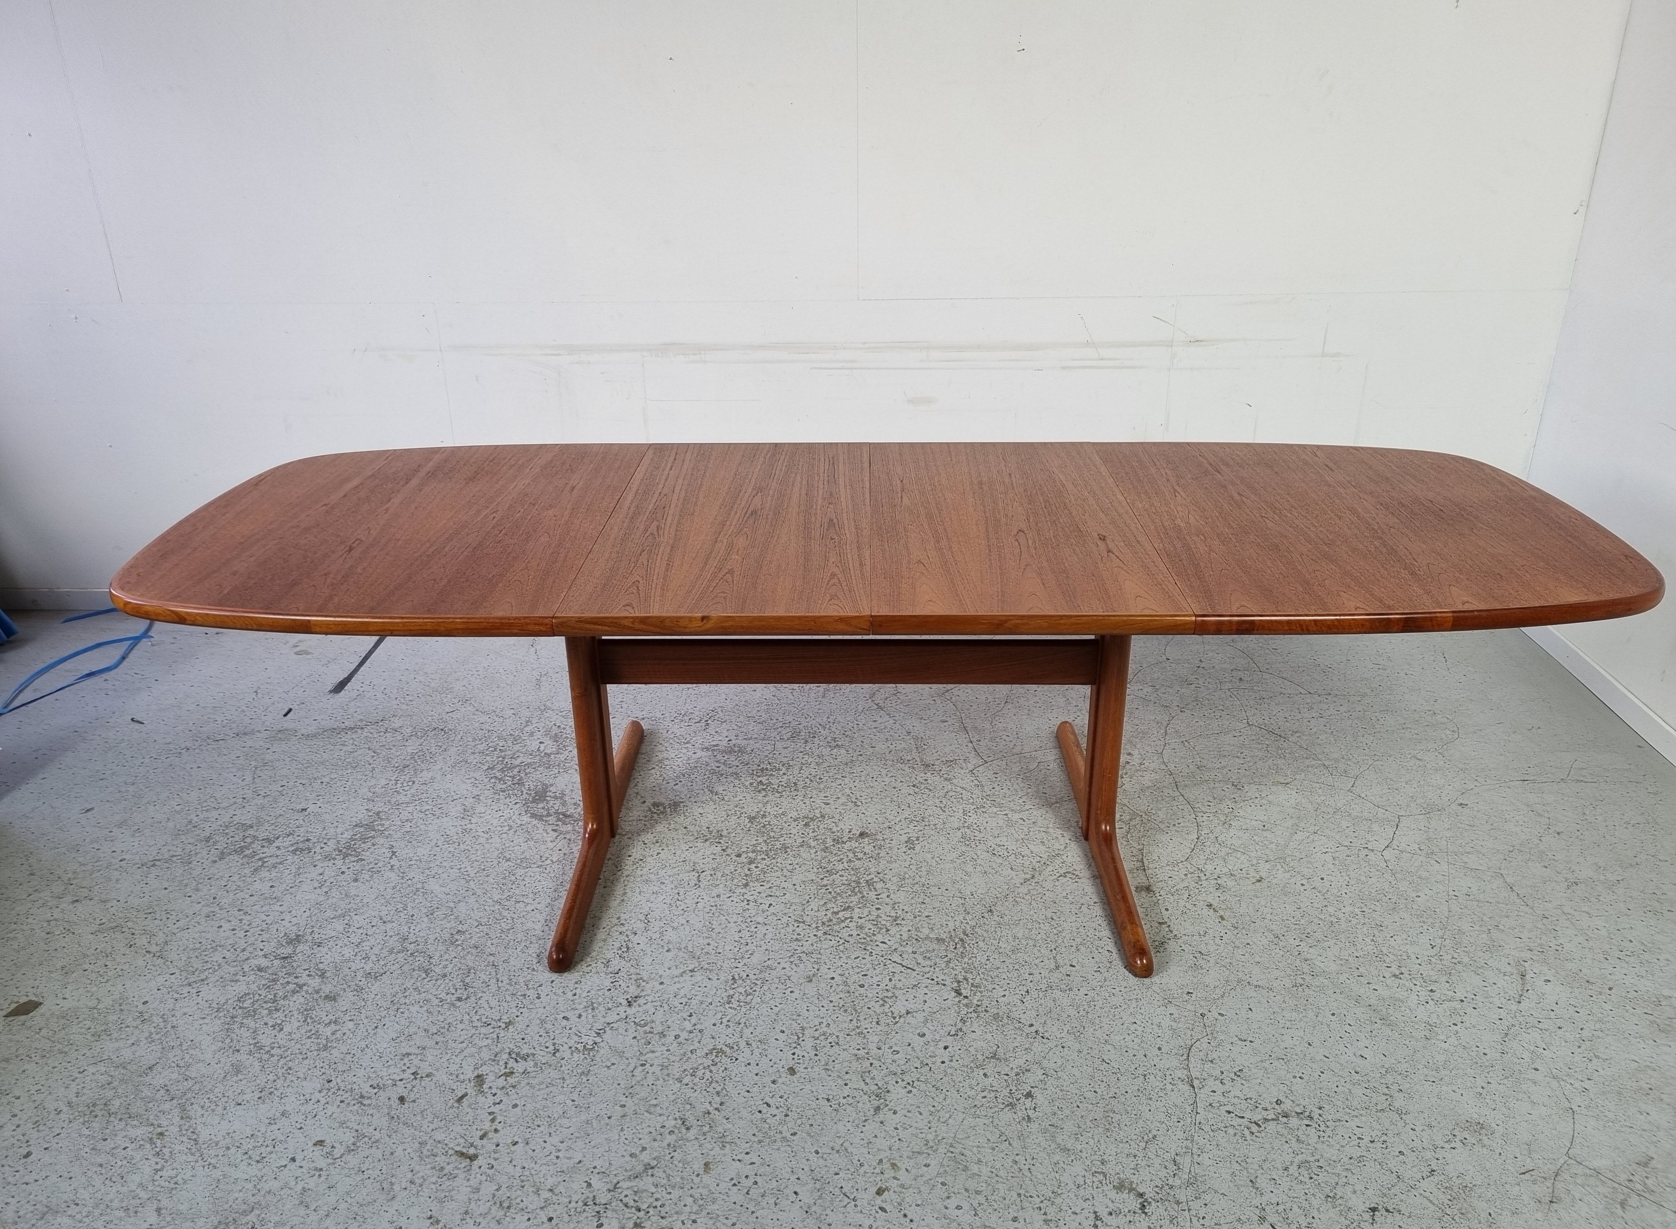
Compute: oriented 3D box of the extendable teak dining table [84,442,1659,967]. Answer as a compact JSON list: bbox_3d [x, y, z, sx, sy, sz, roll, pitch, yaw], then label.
[{"bbox_3d":[0.070,0.146,2.535,2.675,0.735,0.982,0,23,1],"label":"extendable teak dining table"}]

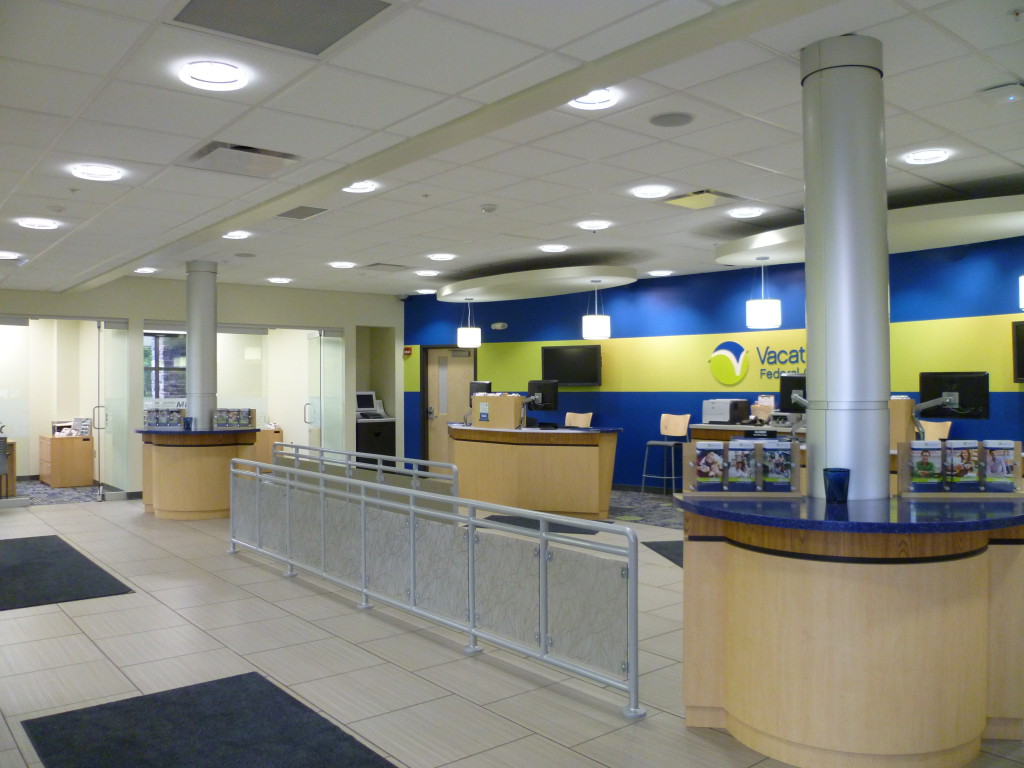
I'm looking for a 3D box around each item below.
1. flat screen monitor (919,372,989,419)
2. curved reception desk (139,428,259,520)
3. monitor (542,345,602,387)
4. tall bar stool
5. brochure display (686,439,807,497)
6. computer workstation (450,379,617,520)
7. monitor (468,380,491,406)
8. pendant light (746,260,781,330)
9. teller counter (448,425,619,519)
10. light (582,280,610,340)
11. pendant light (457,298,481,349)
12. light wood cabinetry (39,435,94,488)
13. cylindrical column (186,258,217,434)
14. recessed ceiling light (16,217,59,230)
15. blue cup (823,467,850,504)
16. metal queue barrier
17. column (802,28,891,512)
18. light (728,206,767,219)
[{"bbox_3d":[3.312,0.090,6.200,0.080,0.345,0.485,0,0,-44],"label":"flat screen monitor"},{"bbox_3d":[-3.730,1.053,9.600,1.530,1.000,0.830,-1,0,2],"label":"curved reception desk"},{"bbox_3d":[0.905,-0.269,12.600,0.980,0.615,0.100,0,0,28],"label":"monitor"},{"bbox_3d":[2.170,1.023,11.500,0.480,1.160,0.520,0,0,36],"label":"tall bar stool"},{"bbox_3d":[1.079,0.400,3.870,0.530,0.258,0.085,-1,0,5],"label":"brochure display"},{"bbox_3d":[0.130,0.786,10.330,2.500,1.650,0.950,0,0,36],"label":"computer workstation"},{"bbox_3d":[-0.412,0.147,11.000,0.080,0.345,0.500,0,0,-35],"label":"monitor"},{"bbox_3d":[2.340,-0.837,7.700,0.315,0.645,0.315,-1,0,5],"label":"pendant light"},{"bbox_3d":[0.110,1.076,10.300,2.500,1.070,0.880,0,0,36],"label":"teller counter"},{"bbox_3d":[0.984,-0.856,9.650,0.325,0.690,0.325,0,0,0],"label":"light"},{"bbox_3d":[-0.574,-0.804,11.050,0.315,0.655,0.315,-1,0,5],"label":"pendant light"},{"bbox_3d":[-6.940,1.196,12.900,0.570,0.750,0.880,-1,0,-39],"label":"light wood cabinetry"},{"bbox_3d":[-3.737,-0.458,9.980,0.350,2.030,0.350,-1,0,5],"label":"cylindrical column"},{"bbox_3d":[-3.418,-1.159,5.980,0.300,0.070,0.300,-1,0,5],"label":"recessed ceiling light"},{"bbox_3d":[1.435,0.449,3.660,0.110,0.152,0.110,-1,0,5],"label":"blue cup"},{"bbox_3d":[-1.053,1.154,5.989,0.110,0.900,5.281,0,0,-39],"label":"metal queue barrier"},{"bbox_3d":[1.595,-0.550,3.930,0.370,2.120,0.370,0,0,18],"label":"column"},{"bbox_3d":[2.024,-1.474,7.120,0.300,0.070,0.300,-1,0,5],"label":"light"}]

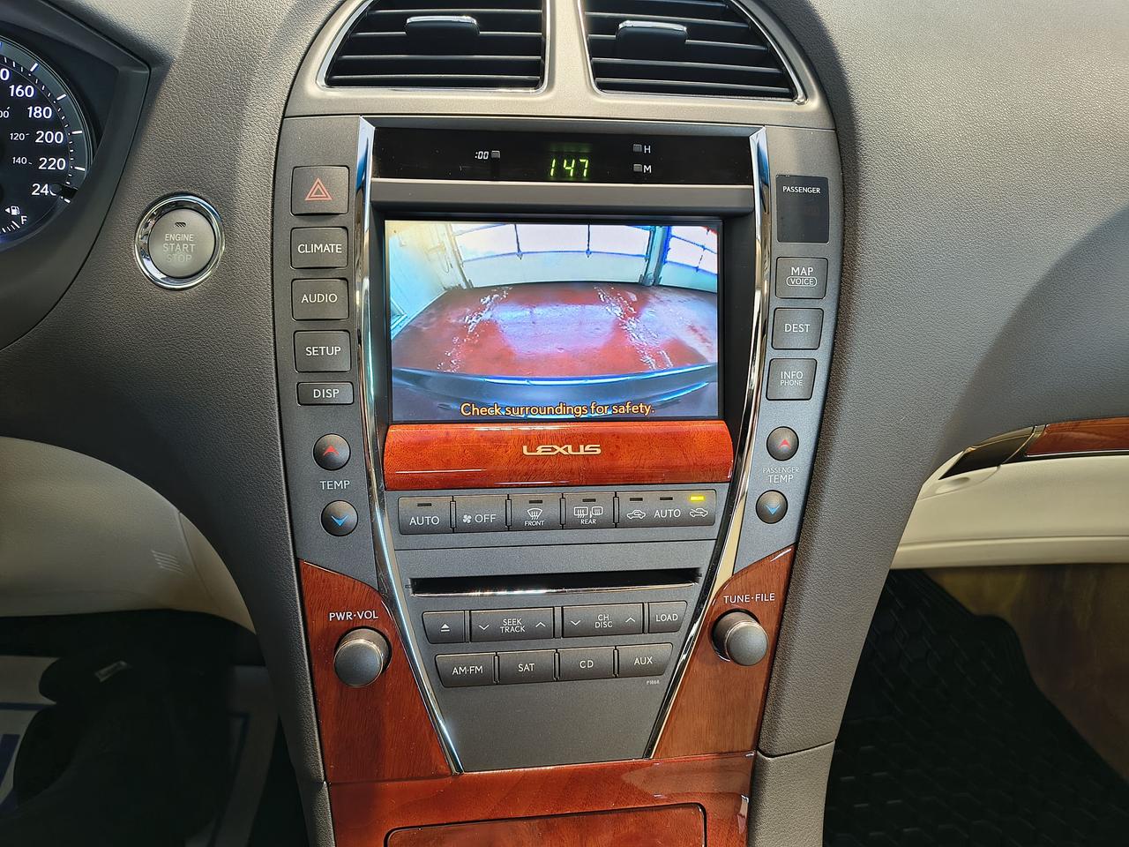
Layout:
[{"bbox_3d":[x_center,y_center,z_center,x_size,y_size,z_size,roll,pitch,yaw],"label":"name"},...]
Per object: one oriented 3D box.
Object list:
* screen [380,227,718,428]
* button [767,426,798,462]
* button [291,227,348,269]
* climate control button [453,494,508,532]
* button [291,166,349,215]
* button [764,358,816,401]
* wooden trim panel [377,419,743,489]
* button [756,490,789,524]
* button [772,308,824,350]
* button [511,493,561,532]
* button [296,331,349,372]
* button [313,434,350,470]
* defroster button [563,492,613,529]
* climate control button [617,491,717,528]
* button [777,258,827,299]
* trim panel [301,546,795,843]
[{"bbox_3d":[-0.004,-0.047,0.365,0.156,0.093,0.012,-1,2,-6],"label":"screen"},{"bbox_3d":[0.101,0.009,0.361,0.016,0.016,0.007,-1,15,-6],"label":"button"},{"bbox_3d":[-0.104,-0.074,0.337,0.022,0.016,0.008,-1,2,-6],"label":"button"},{"bbox_3d":[-0.037,0.040,0.350,0.023,0.016,0.008,-1,1,-6],"label":"climate control button"},{"bbox_3d":[-0.104,-0.099,0.336,0.023,0.020,0.008,-1,2,-6],"label":"button"},{"bbox_3d":[0.103,-0.020,0.361,0.023,0.018,0.008,-1,2,-6],"label":"button"},{"bbox_3d":[-0.002,0.013,0.352,0.154,0.028,0.020,-1,2,-6],"label":"wooden trim panel"},{"bbox_3d":[0.100,0.040,0.375,0.017,0.017,0.007,-1,16,-6],"label":"button"},{"bbox_3d":[0.104,-0.042,0.347,0.024,0.018,0.007,-1,15,-6],"label":"button"},{"bbox_3d":[-0.013,0.041,0.362,0.025,0.019,0.008,-1,18,-6],"label":"button"},{"bbox_3d":[-0.101,-0.030,0.327,0.023,0.017,0.007,-1,15,-6],"label":"button"},{"bbox_3d":[-0.100,0.012,0.338,0.016,0.016,0.007,-1,15,-6],"label":"button"},{"bbox_3d":[0.011,0.039,0.356,0.022,0.016,0.008,-1,1,-6],"label":"defroster button"},{"bbox_3d":[0.046,0.039,0.360,0.046,0.016,0.008,-1,1,-6],"label":"climate control button"},{"bbox_3d":[0.104,-0.063,0.342,0.024,0.018,0.007,-1,15,-6],"label":"button"},{"bbox_3d":[-0.009,0.142,0.405,0.243,0.165,0.050,-1,12,-6],"label":"trim panel"}]

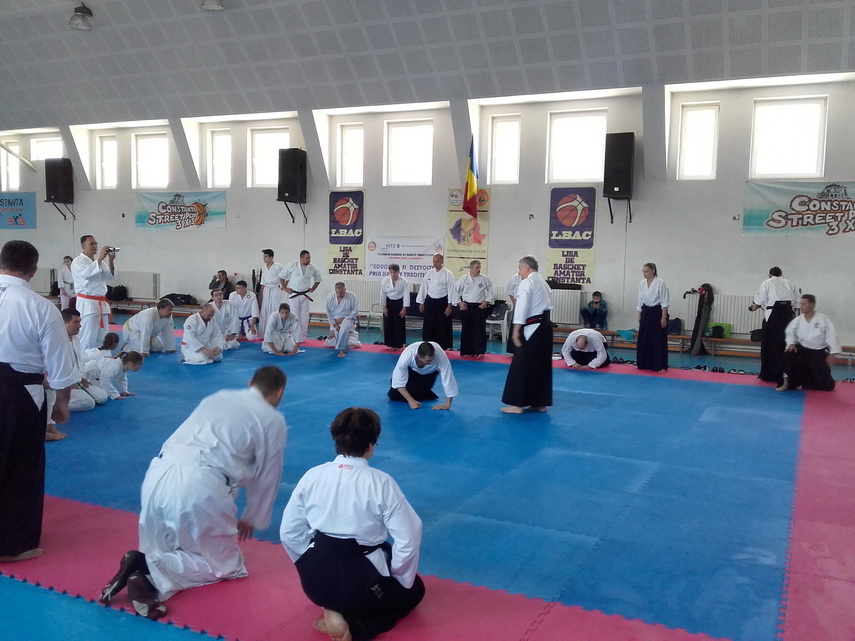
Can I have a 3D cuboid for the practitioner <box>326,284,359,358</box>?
[{"bbox_3d":[-1.461,-0.049,13.168,0.620,1.200,0.950,1,5,0],"label":"practitioner"}]

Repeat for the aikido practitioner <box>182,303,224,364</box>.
[{"bbox_3d":[-3.457,0.173,11.712,0.620,0.930,0.540,5,6,37],"label":"aikido practitioner"}]

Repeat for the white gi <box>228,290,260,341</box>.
[{"bbox_3d":[-3.553,-0.113,14.835,0.550,0.960,0.600,1,5,-3],"label":"white gi"}]

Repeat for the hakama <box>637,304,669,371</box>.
[{"bbox_3d":[3.577,0.246,12.056,0.470,1.040,0.360,4,5,30],"label":"hakama"}]

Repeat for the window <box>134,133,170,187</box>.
[{"bbox_3d":[-7.229,-4.175,20.100,1.220,1.459,0.120,3,5,24],"label":"window"}]

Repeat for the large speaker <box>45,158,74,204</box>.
[{"bbox_3d":[-9.633,-3.637,20.112,0.470,1.100,0.420,4,5,24],"label":"large speaker"}]

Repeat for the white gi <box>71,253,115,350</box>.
[{"bbox_3d":[-4.654,-0.141,10.633,0.560,1.530,0.520,3,5,16],"label":"white gi"}]

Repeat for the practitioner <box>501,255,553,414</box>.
[{"bbox_3d":[1.130,0.131,8.563,0.560,1.720,0.520,3,5,21],"label":"practitioner"}]

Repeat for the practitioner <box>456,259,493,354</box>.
[{"bbox_3d":[0.809,-0.225,13.285,0.640,1.680,0.380,2,4,6],"label":"practitioner"}]

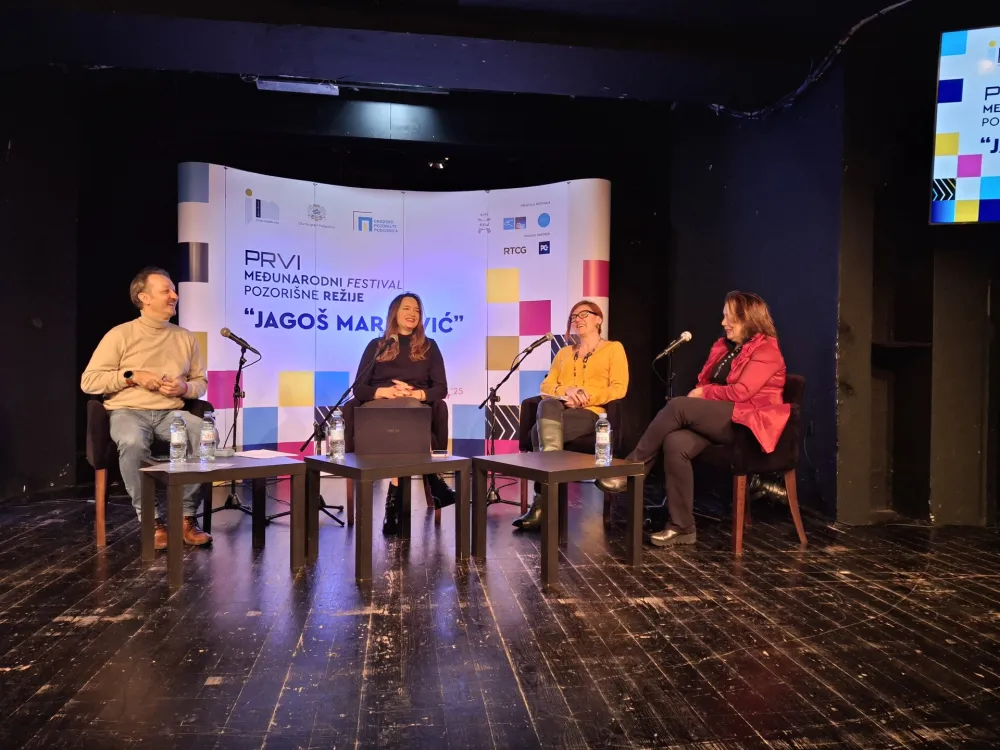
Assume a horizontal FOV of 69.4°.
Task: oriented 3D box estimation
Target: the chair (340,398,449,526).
[{"bbox_3d":[-0.614,0.409,4.264,0.580,0.840,0.570,0,0,-7],"label":"chair"}]

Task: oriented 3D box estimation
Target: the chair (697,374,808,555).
[{"bbox_3d":[1.238,0.418,3.704,0.570,0.840,0.580,0,0,-24],"label":"chair"}]

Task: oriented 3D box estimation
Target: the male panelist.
[{"bbox_3d":[-1.794,0.134,3.690,0.590,1.380,0.680,0,0,-34],"label":"male panelist"}]

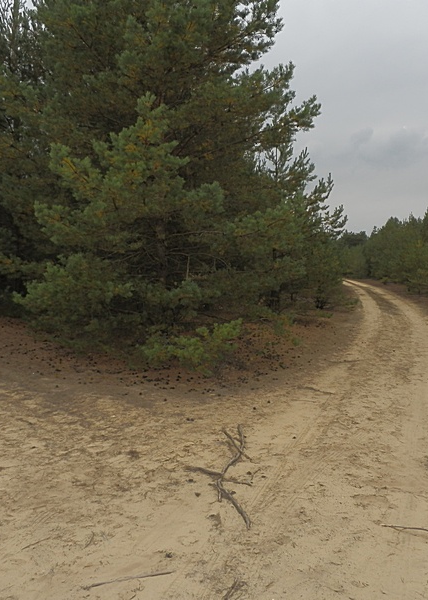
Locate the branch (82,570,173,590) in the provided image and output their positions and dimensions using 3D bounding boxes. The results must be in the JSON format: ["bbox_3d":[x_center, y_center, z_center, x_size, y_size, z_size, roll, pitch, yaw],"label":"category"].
[{"bbox_3d":[-0.432,1.425,2.818,0.460,0.025,0.035,-1,4,-19],"label":"branch"}]

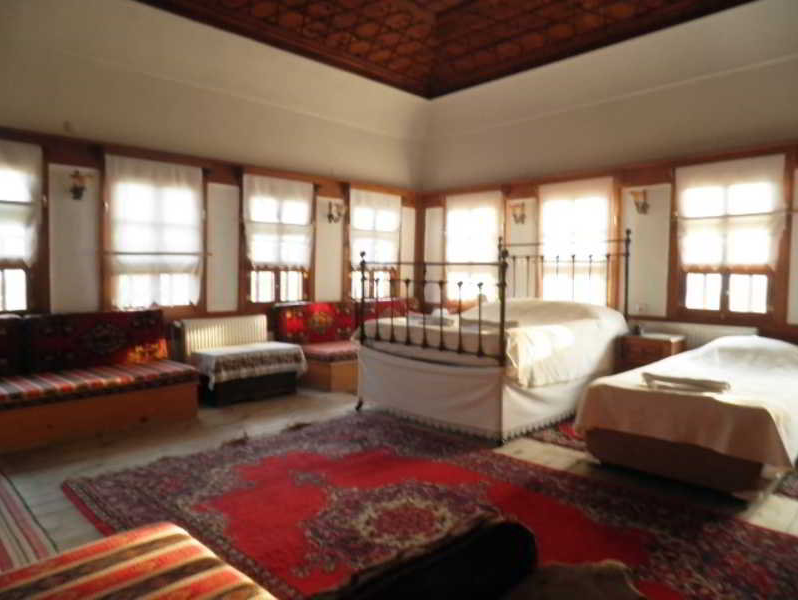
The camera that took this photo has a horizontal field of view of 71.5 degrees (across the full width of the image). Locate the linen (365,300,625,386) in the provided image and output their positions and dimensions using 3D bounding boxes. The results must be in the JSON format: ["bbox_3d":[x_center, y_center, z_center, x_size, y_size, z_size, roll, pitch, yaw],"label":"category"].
[{"bbox_3d":[0.943,0.345,5.179,1.584,0.540,2.064,3,4,44],"label":"linen"}]

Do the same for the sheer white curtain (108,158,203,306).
[{"bbox_3d":[-2.228,-0.603,5.146,0.876,1.358,0.072,-2,4,-43],"label":"sheer white curtain"}]

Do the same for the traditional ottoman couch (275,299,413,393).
[{"bbox_3d":[-0.294,0.470,6.484,1.956,0.870,0.816,-2,4,-43],"label":"traditional ottoman couch"}]

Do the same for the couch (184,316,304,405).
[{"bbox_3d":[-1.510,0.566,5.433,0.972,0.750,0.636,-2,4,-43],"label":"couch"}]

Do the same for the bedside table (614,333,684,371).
[{"bbox_3d":[2.190,0.660,4.833,0.372,0.684,0.492,-2,4,-43],"label":"bedside table"}]

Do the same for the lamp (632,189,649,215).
[{"bbox_3d":[2.300,-0.926,5.264,0.144,0.240,0.132,-2,4,-43],"label":"lamp"}]

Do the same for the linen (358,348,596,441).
[{"bbox_3d":[0.923,0.681,5.177,1.536,0.564,2.064,3,4,44],"label":"linen"}]

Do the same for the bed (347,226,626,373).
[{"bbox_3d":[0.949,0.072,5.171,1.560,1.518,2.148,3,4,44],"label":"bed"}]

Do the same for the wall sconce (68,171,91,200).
[{"bbox_3d":[-2.661,-0.962,4.644,0.138,0.228,0.156,-2,4,-43],"label":"wall sconce"}]

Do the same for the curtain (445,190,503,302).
[{"bbox_3d":[0.908,-0.638,6.840,0.072,1.344,0.876,-2,4,-43],"label":"curtain"}]

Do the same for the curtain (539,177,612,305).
[{"bbox_3d":[1.842,-0.584,5.850,0.072,1.296,0.816,-2,4,-43],"label":"curtain"}]

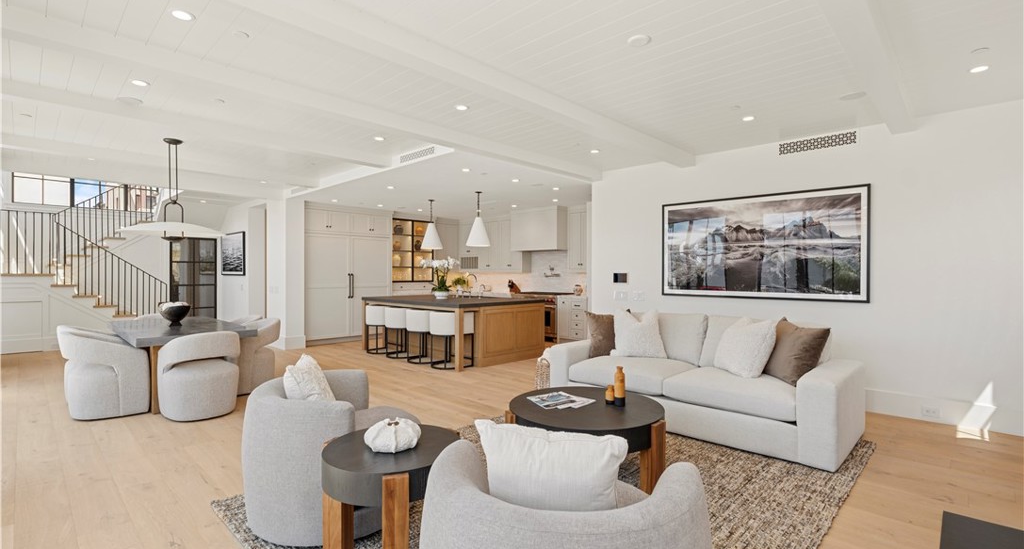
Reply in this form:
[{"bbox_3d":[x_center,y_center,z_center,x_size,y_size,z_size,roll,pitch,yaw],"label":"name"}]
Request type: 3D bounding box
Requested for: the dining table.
[{"bbox_3d":[-3.799,0.957,5.198,2.080,0.755,1.000,0,0,44],"label":"dining table"}]

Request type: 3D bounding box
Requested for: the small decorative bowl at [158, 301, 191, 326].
[{"bbox_3d":[-3.793,0.449,5.143,0.360,0.260,0.360,0,0,44],"label":"small decorative bowl"}]

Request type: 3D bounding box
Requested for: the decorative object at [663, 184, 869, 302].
[{"bbox_3d":[2.749,-0.310,5.201,2.140,1.170,0.045,0,0,44],"label":"decorative object"}]

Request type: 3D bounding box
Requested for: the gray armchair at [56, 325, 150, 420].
[{"bbox_3d":[-3.944,0.932,4.388,0.650,0.800,0.650,0,0,44],"label":"gray armchair"}]

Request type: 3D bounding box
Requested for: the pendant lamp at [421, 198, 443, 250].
[{"bbox_3d":[-1.457,-0.909,8.270,0.400,0.910,0.400,0,0,0],"label":"pendant lamp"}]

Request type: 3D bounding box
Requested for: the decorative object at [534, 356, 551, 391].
[{"bbox_3d":[0.496,1.144,5.183,0.360,0.400,0.360,0,0,44],"label":"decorative object"}]

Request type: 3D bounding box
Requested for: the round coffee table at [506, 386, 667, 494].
[{"bbox_3d":[0.504,1.116,3.117,1.020,0.450,1.020,0,0,0],"label":"round coffee table"}]

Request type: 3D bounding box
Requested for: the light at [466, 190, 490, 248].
[{"bbox_3d":[-0.535,-0.885,7.354,0.395,0.880,0.395,0,0,0],"label":"light"}]

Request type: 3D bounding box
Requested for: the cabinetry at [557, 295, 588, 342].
[{"bbox_3d":[1.346,0.870,8.841,0.710,0.930,0.620,0,0,44],"label":"cabinetry"}]

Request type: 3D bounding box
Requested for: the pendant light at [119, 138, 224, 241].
[{"bbox_3d":[-3.817,-0.940,5.120,0.970,1.130,0.970,0,0,44],"label":"pendant light"}]

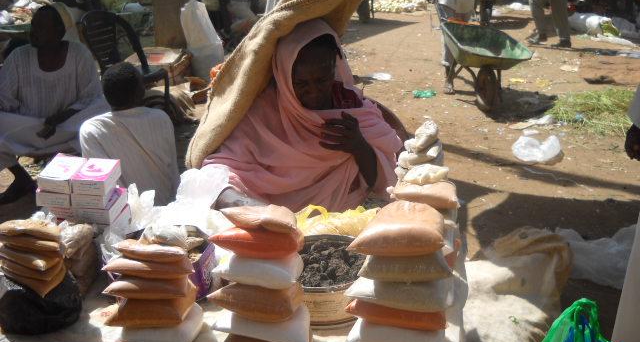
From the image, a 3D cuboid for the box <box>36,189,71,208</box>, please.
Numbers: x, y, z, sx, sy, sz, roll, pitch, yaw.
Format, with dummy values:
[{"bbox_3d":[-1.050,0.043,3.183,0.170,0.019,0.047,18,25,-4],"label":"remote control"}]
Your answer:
[{"bbox_3d":[-0.735,0.052,2.203,0.090,0.043,0.185,2,19,4],"label":"box"}]

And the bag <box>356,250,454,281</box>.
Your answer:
[{"bbox_3d":[0.177,0.162,1.583,0.195,0.062,0.180,3,19,7],"label":"bag"}]

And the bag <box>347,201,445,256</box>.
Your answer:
[{"bbox_3d":[0.157,0.118,1.557,0.185,0.060,0.165,4,20,6],"label":"bag"}]

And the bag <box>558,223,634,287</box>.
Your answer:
[{"bbox_3d":[1.345,0.410,3.633,0.430,0.200,0.300,3,20,5],"label":"bag"}]

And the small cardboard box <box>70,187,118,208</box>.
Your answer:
[{"bbox_3d":[-0.637,0.058,2.192,0.094,0.043,0.190,2,19,3],"label":"small cardboard box"}]

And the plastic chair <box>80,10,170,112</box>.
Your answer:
[{"bbox_3d":[-1.257,-0.535,4.800,0.570,0.870,0.560,-16,26,-41],"label":"plastic chair"}]

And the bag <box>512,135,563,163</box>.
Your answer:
[{"bbox_3d":[1.518,-0.150,5.290,0.340,0.150,0.240,3,20,5],"label":"bag"}]

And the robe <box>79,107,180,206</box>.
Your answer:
[{"bbox_3d":[-0.769,-0.002,3.060,0.420,0.580,0.350,-1,19,-6],"label":"robe"}]

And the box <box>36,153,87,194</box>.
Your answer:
[{"bbox_3d":[-0.747,0.011,2.223,0.092,0.045,0.180,2,20,1],"label":"box"}]

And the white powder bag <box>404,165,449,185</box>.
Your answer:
[{"bbox_3d":[0.266,0.009,1.910,0.115,0.040,0.085,4,20,8],"label":"white powder bag"}]

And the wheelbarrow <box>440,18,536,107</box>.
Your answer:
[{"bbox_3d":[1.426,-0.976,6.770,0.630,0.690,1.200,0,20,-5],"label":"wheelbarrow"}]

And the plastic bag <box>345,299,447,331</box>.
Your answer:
[{"bbox_3d":[0.163,0.273,1.627,0.200,0.050,0.180,3,19,7],"label":"plastic bag"}]

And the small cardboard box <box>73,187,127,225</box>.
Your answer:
[{"bbox_3d":[-0.647,0.102,2.247,0.105,0.047,0.165,2,20,2],"label":"small cardboard box"}]

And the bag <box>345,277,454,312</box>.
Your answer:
[{"bbox_3d":[0.171,0.238,1.605,0.205,0.060,0.165,5,20,10],"label":"bag"}]

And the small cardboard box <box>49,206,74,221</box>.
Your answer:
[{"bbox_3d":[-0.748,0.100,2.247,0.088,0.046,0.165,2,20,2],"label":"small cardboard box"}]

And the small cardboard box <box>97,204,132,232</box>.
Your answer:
[{"bbox_3d":[-0.646,0.149,2.267,0.105,0.052,0.170,3,20,4],"label":"small cardboard box"}]

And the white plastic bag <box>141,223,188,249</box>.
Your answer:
[{"bbox_3d":[-0.347,0.146,1.690,0.105,0.047,0.085,3,19,5],"label":"white plastic bag"}]

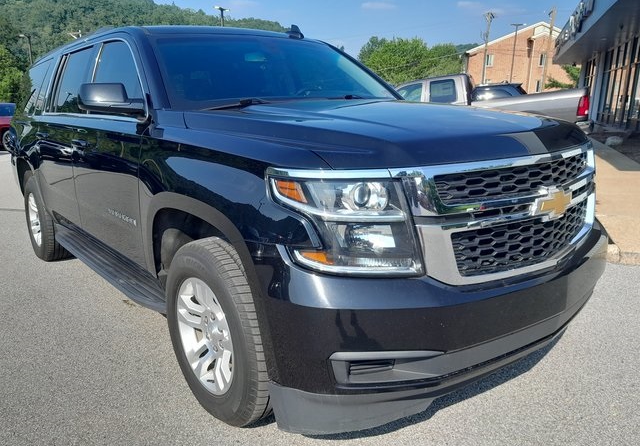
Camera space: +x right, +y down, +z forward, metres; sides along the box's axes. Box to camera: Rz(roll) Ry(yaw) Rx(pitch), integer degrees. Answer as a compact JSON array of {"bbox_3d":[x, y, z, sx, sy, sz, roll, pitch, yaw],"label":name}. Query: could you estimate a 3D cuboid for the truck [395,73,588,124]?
[{"bbox_3d":[2.769,-2.304,11.359,5.800,1.900,2.000,1,13,22],"label":"truck"}]

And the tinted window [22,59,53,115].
[{"bbox_3d":[-2.466,-1.133,4.324,0.160,0.410,1.550,-12,16,-38],"label":"tinted window"}]

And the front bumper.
[{"bbox_3d":[0.731,0.249,2.100,2.000,0.640,0.570,-12,16,-38],"label":"front bumper"}]

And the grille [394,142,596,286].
[{"bbox_3d":[0.823,-0.053,1.905,1.360,0.430,0.230,-12,16,-38],"label":"grille"}]

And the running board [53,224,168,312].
[{"bbox_3d":[-1.393,0.203,3.213,0.190,0.110,2.100,-12,16,-38],"label":"running board"}]

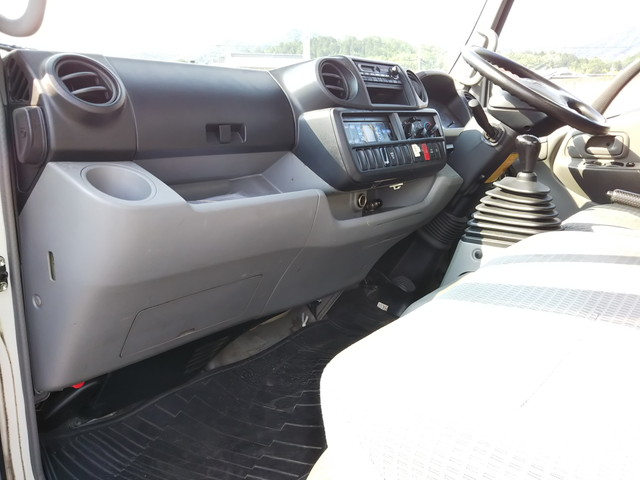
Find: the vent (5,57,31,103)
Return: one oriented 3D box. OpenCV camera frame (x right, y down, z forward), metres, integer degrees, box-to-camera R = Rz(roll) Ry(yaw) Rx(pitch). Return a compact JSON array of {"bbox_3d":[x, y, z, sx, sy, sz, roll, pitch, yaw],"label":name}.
[{"bbox_3d":[-0.357,-0.192,0.665,0.050,0.060,0.025,7,15,15],"label":"vent"}]

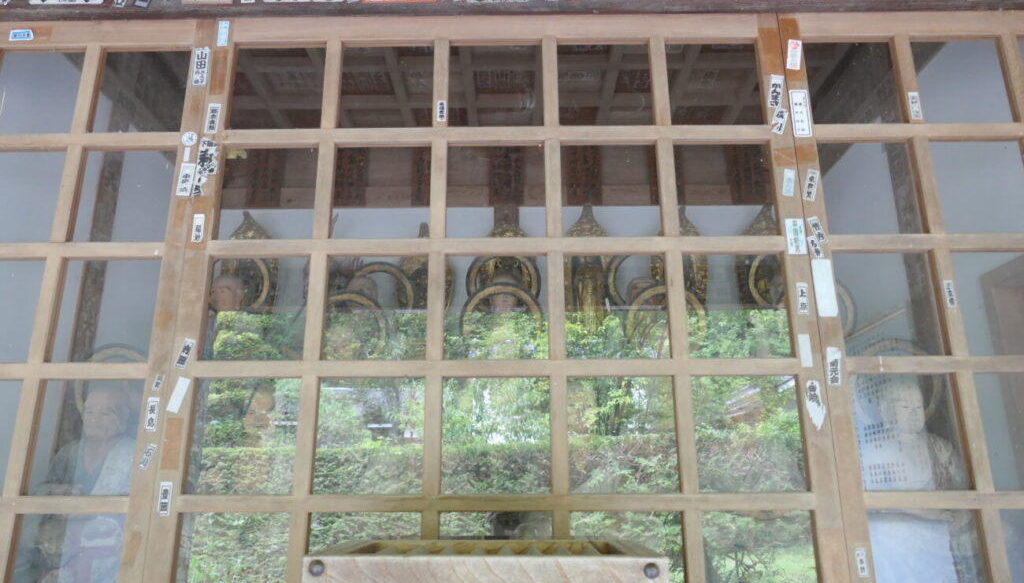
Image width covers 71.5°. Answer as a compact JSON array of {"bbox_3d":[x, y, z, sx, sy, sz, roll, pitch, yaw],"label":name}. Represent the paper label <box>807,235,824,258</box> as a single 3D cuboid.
[{"bbox_3d":[0.820,-0.120,1.917,0.023,0.061,0.004,-17,-15,-4],"label":"paper label"}]

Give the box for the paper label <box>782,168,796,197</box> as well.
[{"bbox_3d":[0.623,-0.244,1.599,0.024,0.065,0.004,10,-16,3],"label":"paper label"}]

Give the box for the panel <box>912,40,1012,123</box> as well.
[{"bbox_3d":[1.059,-0.494,1.688,0.215,0.230,0.006,0,-16,0],"label":"panel"}]

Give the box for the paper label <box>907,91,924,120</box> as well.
[{"bbox_3d":[0.954,-0.439,1.682,0.025,0.071,0.003,2,-16,1],"label":"paper label"}]

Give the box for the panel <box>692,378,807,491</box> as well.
[{"bbox_3d":[0.498,0.298,1.496,0.220,0.241,0.006,0,-16,0],"label":"panel"}]

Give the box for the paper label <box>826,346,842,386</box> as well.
[{"bbox_3d":[0.686,0.160,1.511,0.023,0.081,0.003,-1,-16,0],"label":"paper label"}]

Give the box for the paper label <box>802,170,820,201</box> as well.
[{"bbox_3d":[0.686,-0.243,1.627,0.022,0.078,0.003,17,-15,5],"label":"paper label"}]

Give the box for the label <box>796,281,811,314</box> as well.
[{"bbox_3d":[0.636,0.016,1.553,0.024,0.070,0.003,2,-16,1],"label":"label"}]

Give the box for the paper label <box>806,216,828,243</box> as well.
[{"bbox_3d":[0.673,-0.136,1.566,0.023,0.057,0.004,-16,-16,-4],"label":"paper label"}]

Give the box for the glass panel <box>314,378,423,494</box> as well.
[{"bbox_3d":[-0.359,0.366,1.810,0.279,0.296,0.008,0,-16,0],"label":"glass panel"}]

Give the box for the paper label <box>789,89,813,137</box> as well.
[{"bbox_3d":[0.670,-0.413,1.648,0.041,0.119,0.004,0,-16,1],"label":"paper label"}]

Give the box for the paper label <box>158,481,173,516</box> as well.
[{"bbox_3d":[-0.703,0.421,1.443,0.022,0.065,0.003,-1,-16,0],"label":"paper label"}]

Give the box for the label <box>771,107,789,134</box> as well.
[{"bbox_3d":[0.619,-0.393,1.642,0.028,0.062,0.004,16,-16,5],"label":"label"}]

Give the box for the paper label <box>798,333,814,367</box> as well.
[{"bbox_3d":[0.616,0.124,1.490,0.022,0.070,0.004,-1,-16,0],"label":"paper label"}]

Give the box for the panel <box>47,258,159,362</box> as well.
[{"bbox_3d":[-0.876,0.043,1.547,0.220,0.233,0.006,0,-16,0],"label":"panel"}]

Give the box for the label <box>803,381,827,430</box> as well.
[{"bbox_3d":[0.773,0.288,1.802,0.041,0.126,0.004,0,-16,0],"label":"label"}]

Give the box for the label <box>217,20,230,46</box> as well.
[{"bbox_3d":[-0.709,-0.632,1.746,0.025,0.071,0.003,-1,-16,0],"label":"label"}]

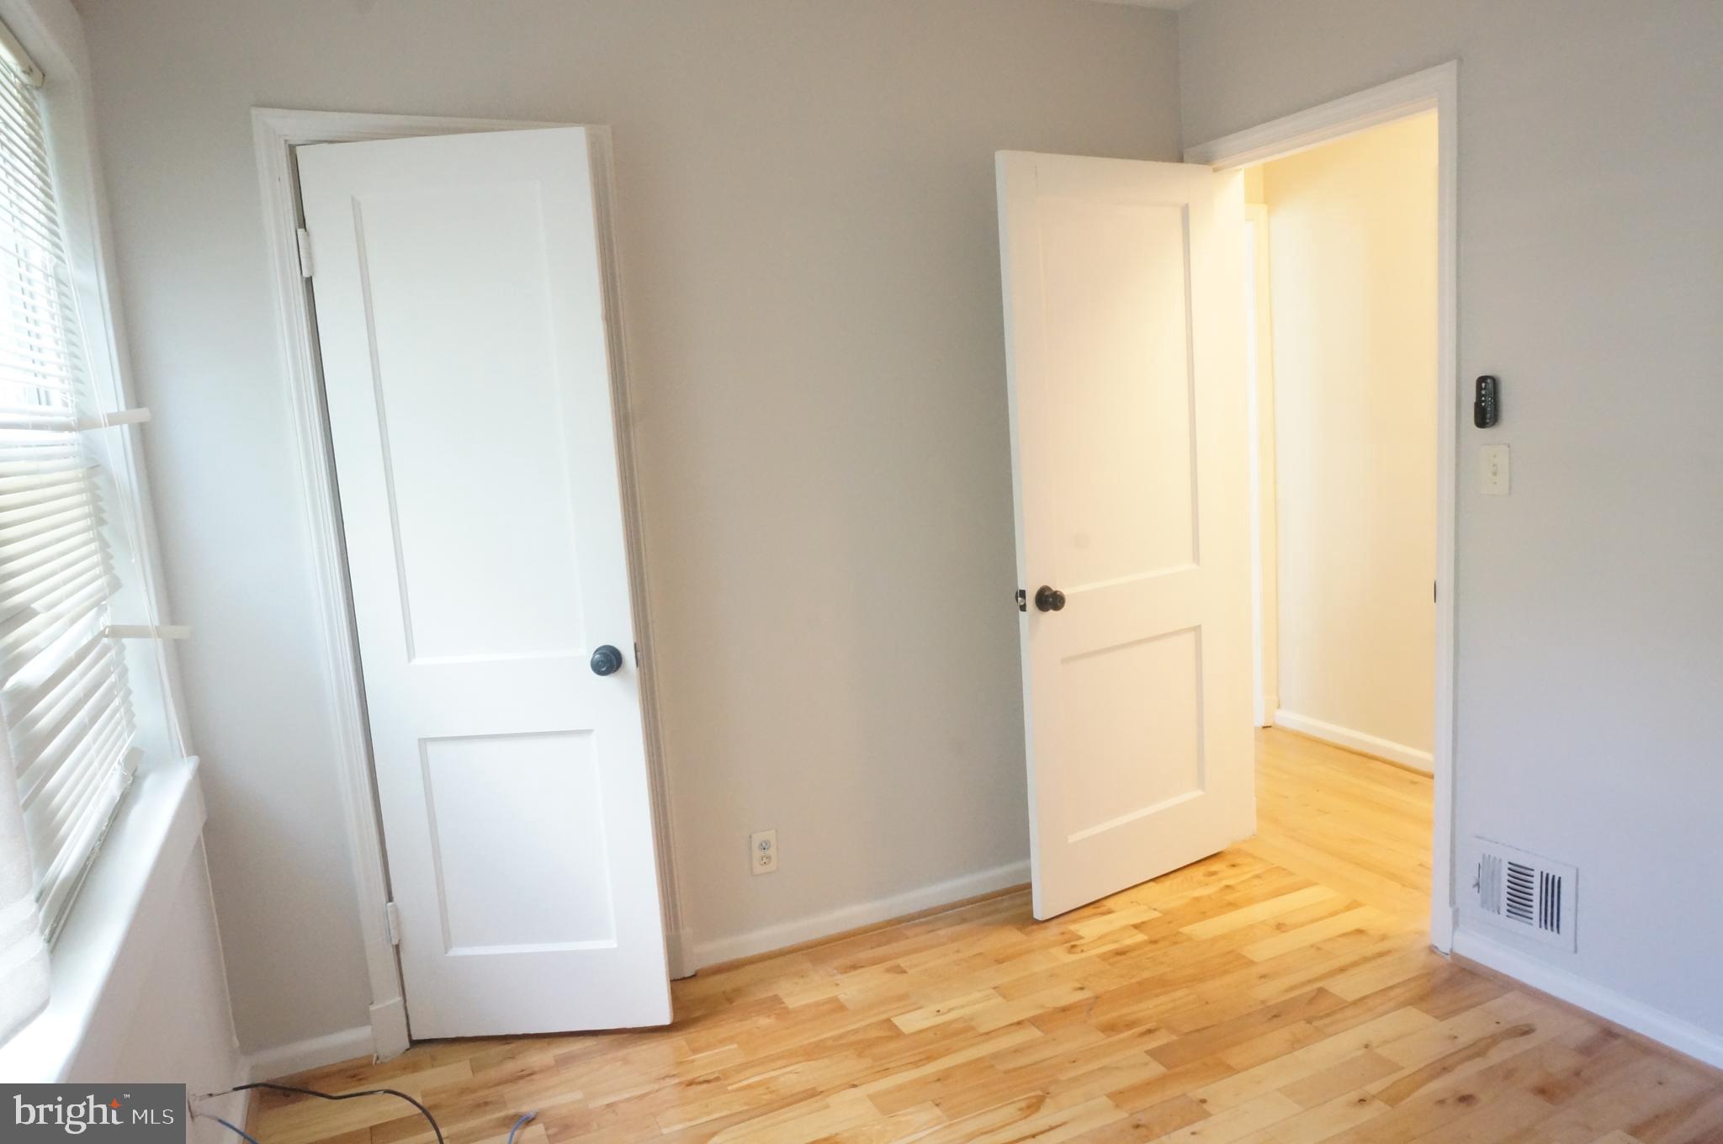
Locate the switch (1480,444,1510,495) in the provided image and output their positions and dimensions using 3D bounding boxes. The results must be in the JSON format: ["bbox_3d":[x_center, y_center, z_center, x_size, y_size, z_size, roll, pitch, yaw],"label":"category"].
[{"bbox_3d":[1.436,-0.231,2.600,0.012,0.115,0.072,-7,9,-24],"label":"switch"}]

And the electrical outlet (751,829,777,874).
[{"bbox_3d":[-0.257,0.743,3.035,0.070,0.116,0.010,-7,9,-24],"label":"electrical outlet"}]

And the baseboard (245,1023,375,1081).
[{"bbox_3d":[-1.250,1.089,2.601,0.255,0.072,0.018,-7,9,-24],"label":"baseboard"}]

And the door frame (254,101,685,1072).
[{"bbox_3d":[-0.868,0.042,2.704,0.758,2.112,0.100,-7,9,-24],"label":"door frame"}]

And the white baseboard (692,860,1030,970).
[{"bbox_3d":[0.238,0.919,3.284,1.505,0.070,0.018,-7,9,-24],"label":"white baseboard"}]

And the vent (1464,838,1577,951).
[{"bbox_3d":[1.530,0.741,2.658,0.015,0.199,0.260,-7,9,-24],"label":"vent"}]

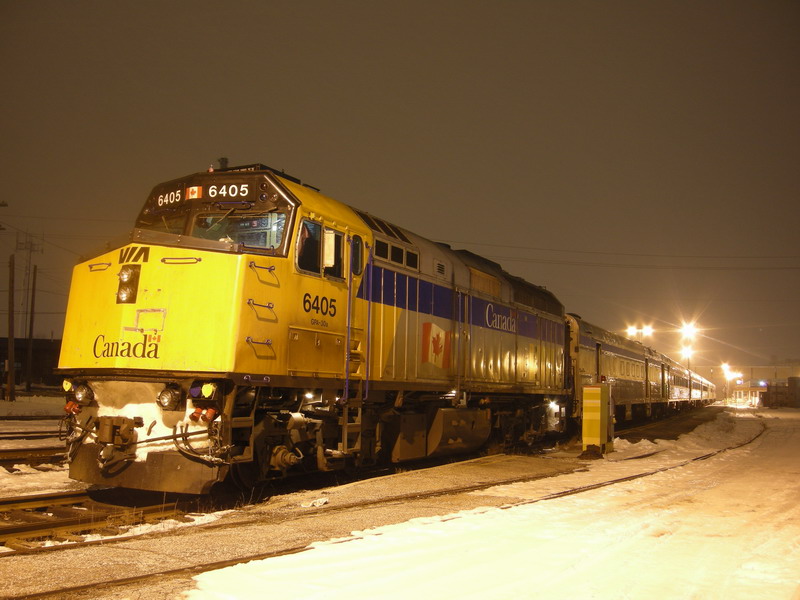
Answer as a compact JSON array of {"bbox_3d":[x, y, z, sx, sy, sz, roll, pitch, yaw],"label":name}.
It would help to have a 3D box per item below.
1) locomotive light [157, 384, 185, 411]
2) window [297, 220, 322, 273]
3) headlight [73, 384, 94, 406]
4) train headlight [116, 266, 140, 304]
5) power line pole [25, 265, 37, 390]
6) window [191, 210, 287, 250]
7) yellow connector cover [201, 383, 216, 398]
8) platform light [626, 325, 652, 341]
[{"bbox_3d":[-2.892,1.233,10.432,0.260,0.290,0.210,-2,-7,26],"label":"locomotive light"},{"bbox_3d":[-1.311,-0.749,11.970,0.070,0.800,0.670,-2,-7,26],"label":"window"},{"bbox_3d":[-4.222,1.264,11.095,0.260,0.290,0.210,-2,-7,26],"label":"headlight"},{"bbox_3d":[-3.549,-0.199,10.900,0.310,0.500,0.130,-2,-7,26],"label":"train headlight"},{"bbox_3d":[-32.082,2.420,72.588,0.310,11.060,0.310,-2,-7,26],"label":"power line pole"},{"bbox_3d":[-2.310,-0.968,11.826,1.370,0.580,0.060,0,-23,10],"label":"window"},{"bbox_3d":[-2.388,1.133,10.366,0.170,0.180,0.120,-2,-7,26],"label":"yellow connector cover"},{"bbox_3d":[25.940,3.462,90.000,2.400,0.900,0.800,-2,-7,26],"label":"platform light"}]

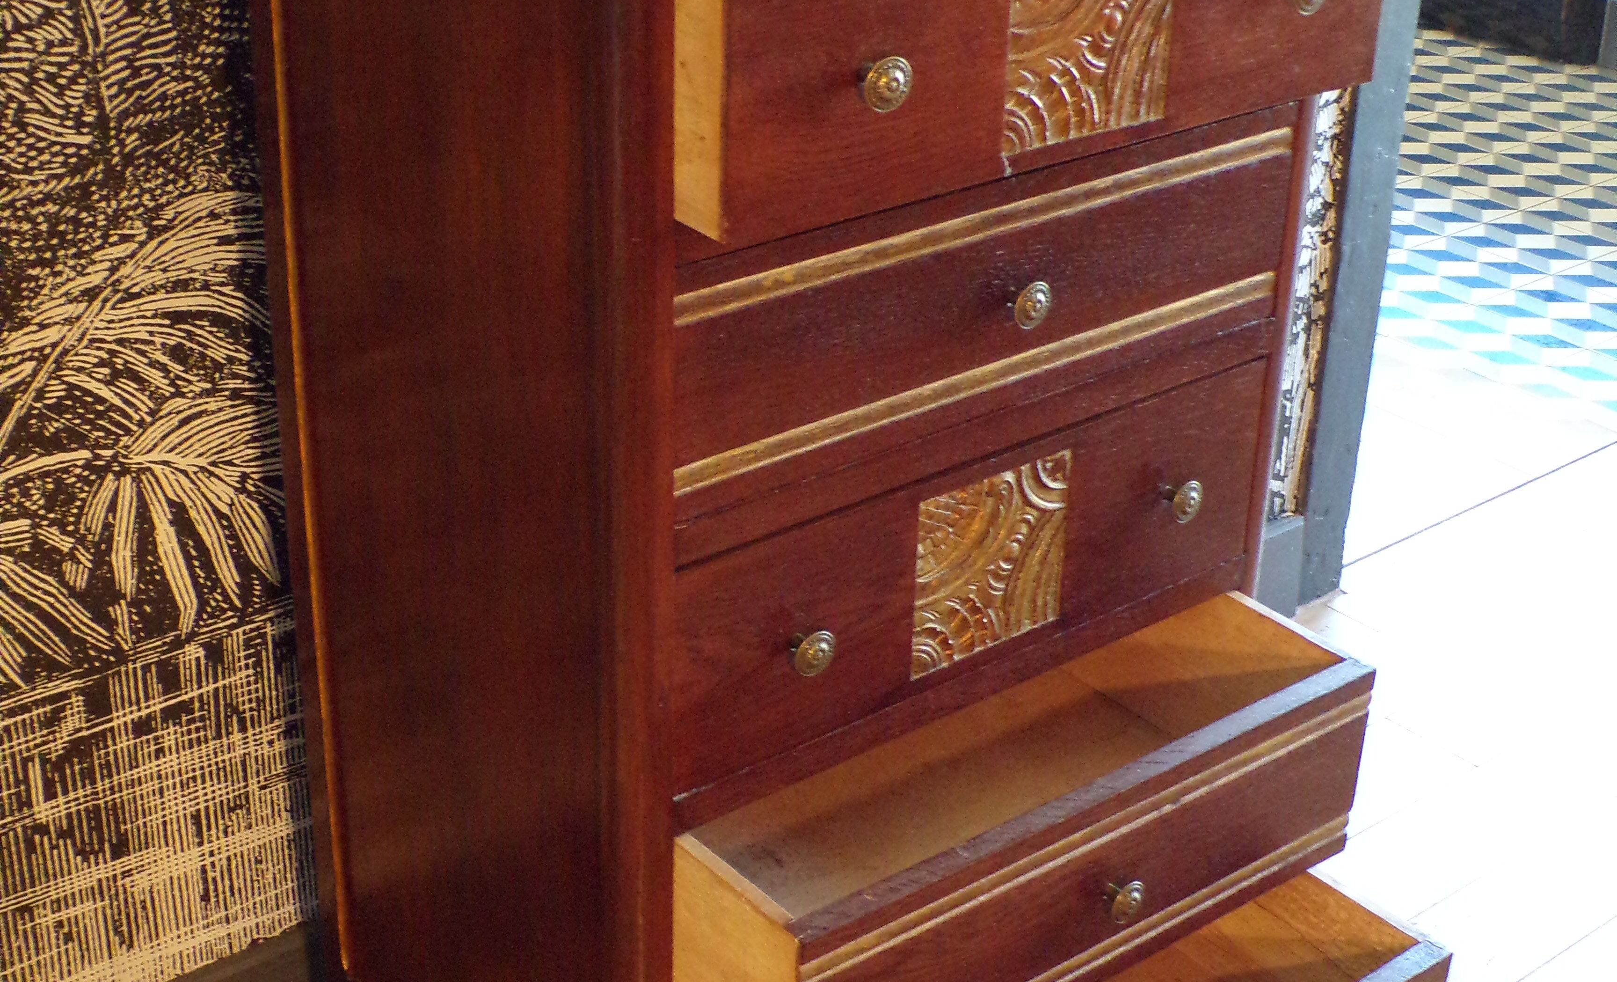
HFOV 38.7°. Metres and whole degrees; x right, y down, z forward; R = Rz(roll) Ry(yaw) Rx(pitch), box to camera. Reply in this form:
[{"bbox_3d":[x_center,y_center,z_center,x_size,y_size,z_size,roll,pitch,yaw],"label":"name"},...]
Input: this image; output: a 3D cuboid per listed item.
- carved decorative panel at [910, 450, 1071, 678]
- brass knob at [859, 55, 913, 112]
[{"bbox_3d":[0.117,0.046,1.477,0.130,0.128,0.012,-19,34,-35],"label":"carved decorative panel"},{"bbox_3d":[0.037,-0.209,1.175,0.031,0.031,0.025,-18,34,-33],"label":"brass knob"}]

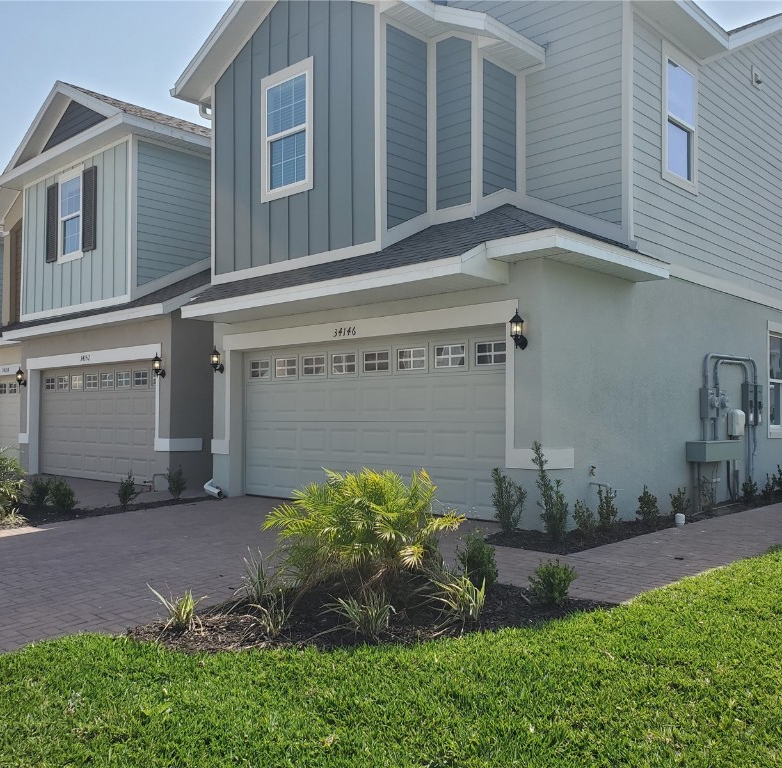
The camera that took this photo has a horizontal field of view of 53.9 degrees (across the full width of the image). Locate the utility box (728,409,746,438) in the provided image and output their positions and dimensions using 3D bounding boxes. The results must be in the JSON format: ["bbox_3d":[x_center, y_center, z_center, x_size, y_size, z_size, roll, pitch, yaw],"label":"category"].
[{"bbox_3d":[5.109,0.576,11.348,0.130,0.385,0.380,-2,-3,43],"label":"utility box"}]

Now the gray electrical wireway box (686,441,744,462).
[{"bbox_3d":[4.429,0.909,10.513,0.260,0.254,1.290,-2,-3,43],"label":"gray electrical wireway box"}]

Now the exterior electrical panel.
[{"bbox_3d":[5.602,0.328,11.892,0.120,0.634,0.625,-2,-3,43],"label":"exterior electrical panel"}]

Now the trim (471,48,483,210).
[{"bbox_3d":[1.085,-3.173,9.662,0.120,2.070,0.120,-2,-3,43],"label":"trim"}]

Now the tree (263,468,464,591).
[{"bbox_3d":[-0.200,1.059,5.600,1.400,0.900,1.350,0,-2,-2],"label":"tree"}]

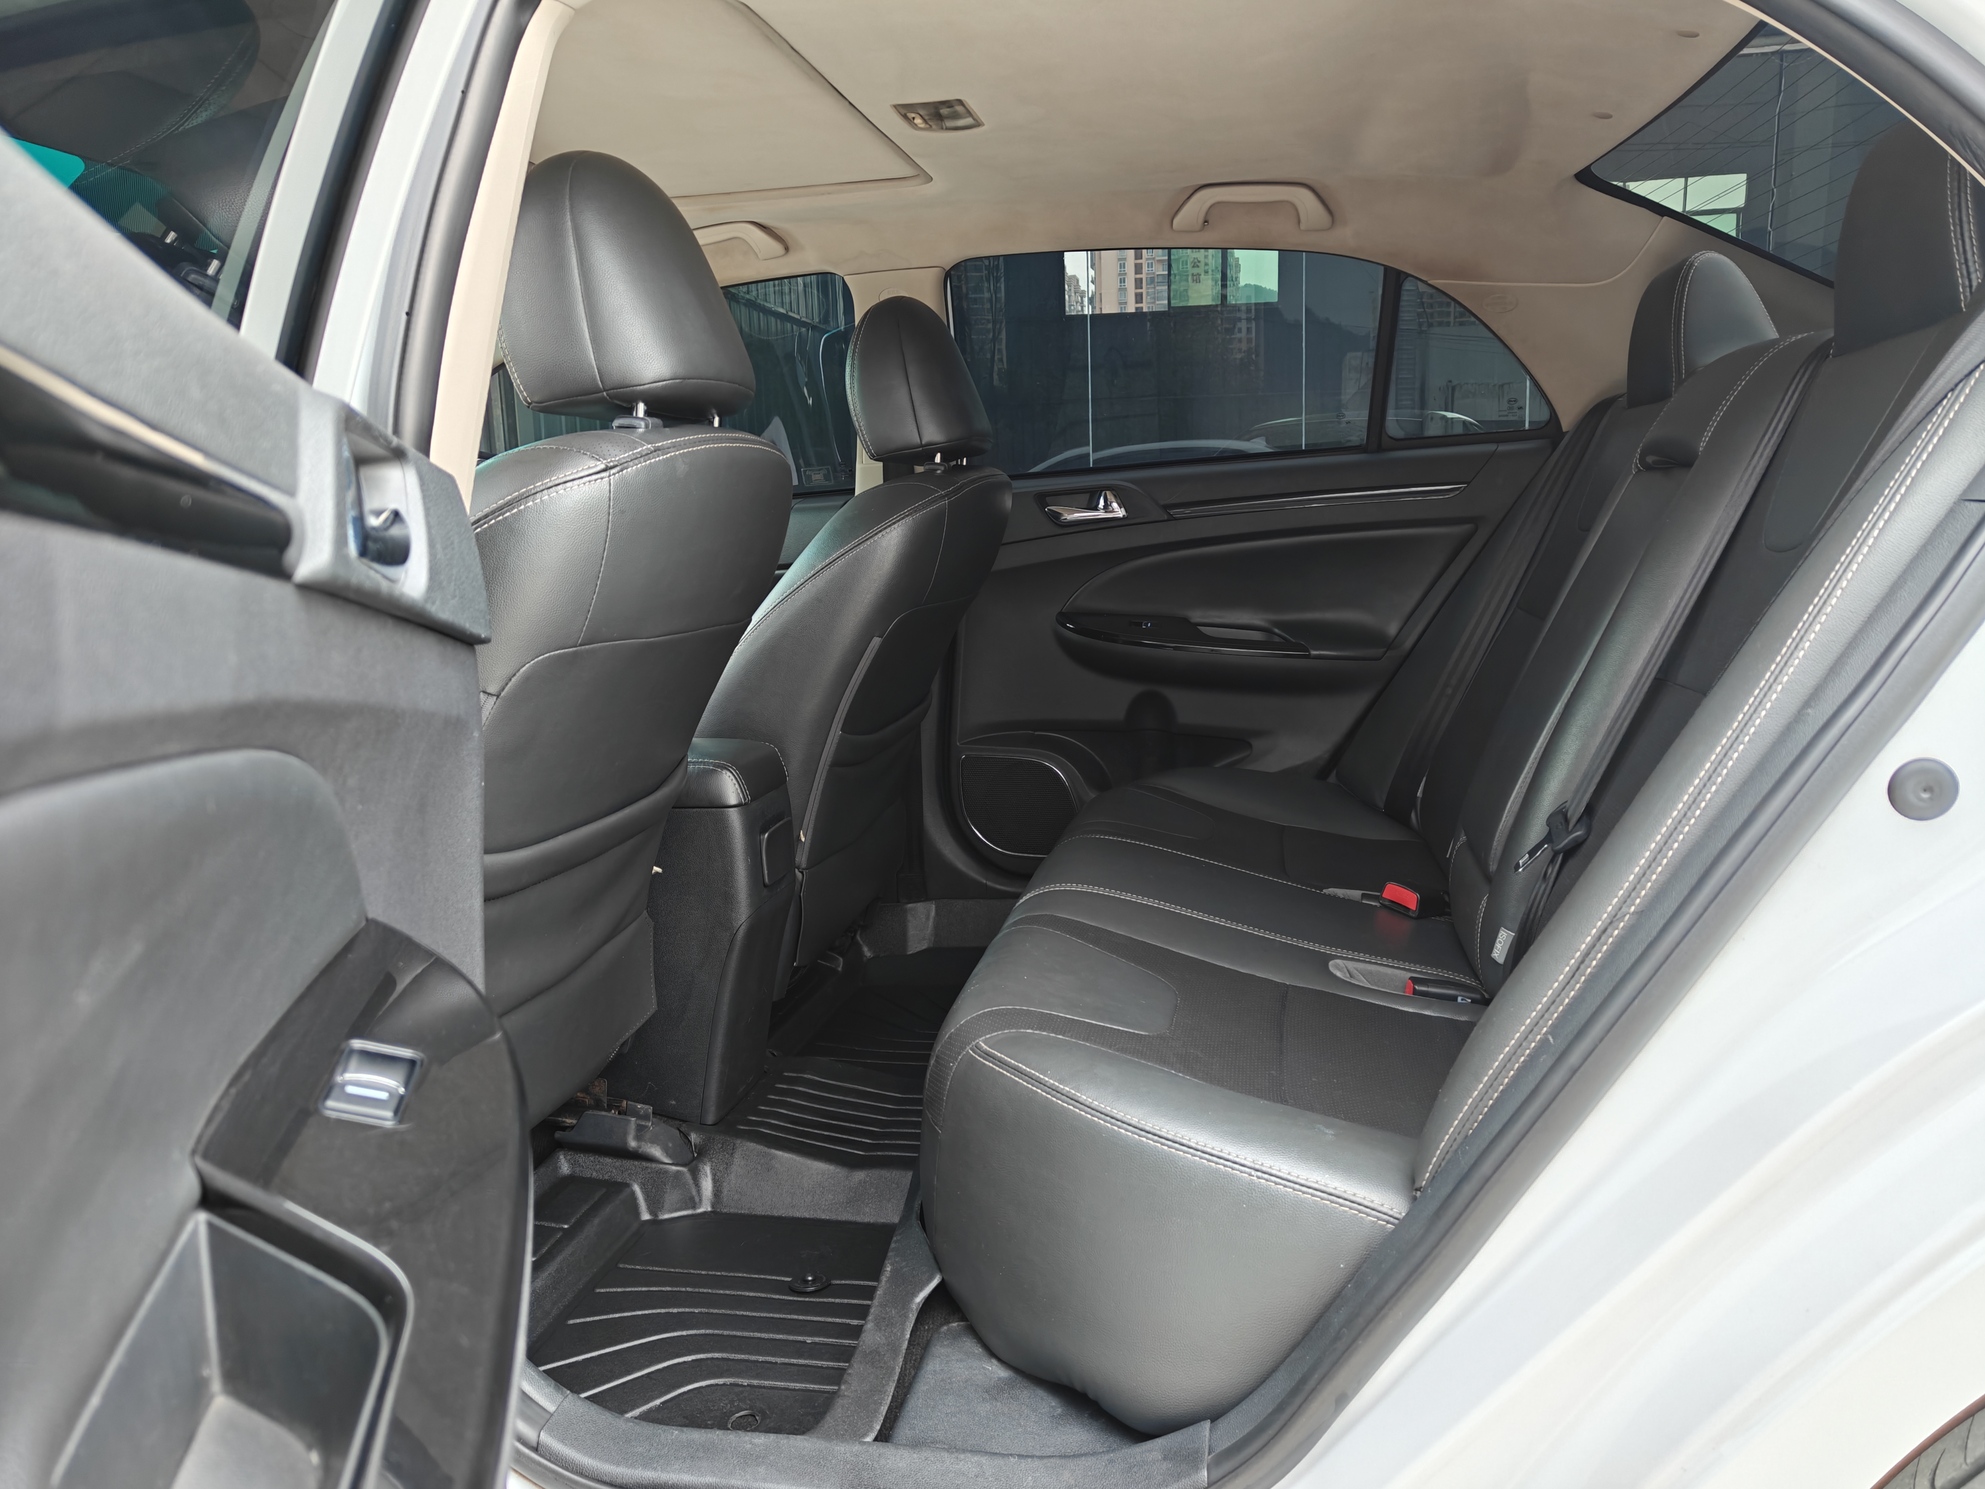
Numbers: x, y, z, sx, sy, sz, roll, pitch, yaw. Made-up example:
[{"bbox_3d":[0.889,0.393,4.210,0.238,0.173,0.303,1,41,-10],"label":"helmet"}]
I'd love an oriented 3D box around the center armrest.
[{"bbox_3d":[-0.407,0.028,1.656,0.300,0.066,0.165,1,11,12],"label":"center armrest"}]

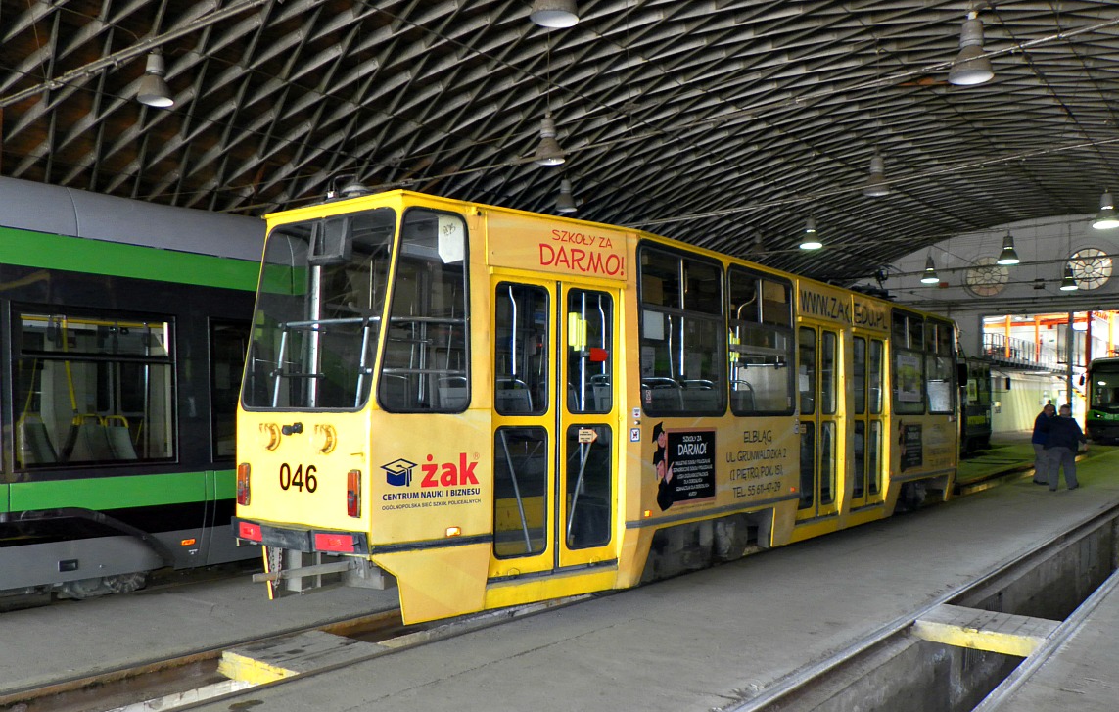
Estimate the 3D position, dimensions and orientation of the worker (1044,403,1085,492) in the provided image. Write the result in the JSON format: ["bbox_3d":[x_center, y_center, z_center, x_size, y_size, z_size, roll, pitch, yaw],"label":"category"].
[{"bbox_3d":[10.859,1.961,18.100,0.780,1.800,0.480,2,-3,-9],"label":"worker"}]

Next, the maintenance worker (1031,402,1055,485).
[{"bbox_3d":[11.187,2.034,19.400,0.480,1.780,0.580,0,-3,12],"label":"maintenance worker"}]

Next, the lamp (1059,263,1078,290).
[{"bbox_3d":[17.309,-2.690,28.582,0.510,0.790,0.510,1,-3,0],"label":"lamp"}]

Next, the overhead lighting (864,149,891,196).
[{"bbox_3d":[6.072,-3.501,16.087,0.510,0.790,0.510,1,-3,0],"label":"overhead lighting"}]

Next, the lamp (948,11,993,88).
[{"bbox_3d":[4.911,-3.687,10.043,0.510,0.790,0.510,1,-3,0],"label":"lamp"}]

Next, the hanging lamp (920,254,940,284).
[{"bbox_3d":[12.095,-2.850,27.398,0.510,0.790,0.510,1,-3,0],"label":"hanging lamp"}]

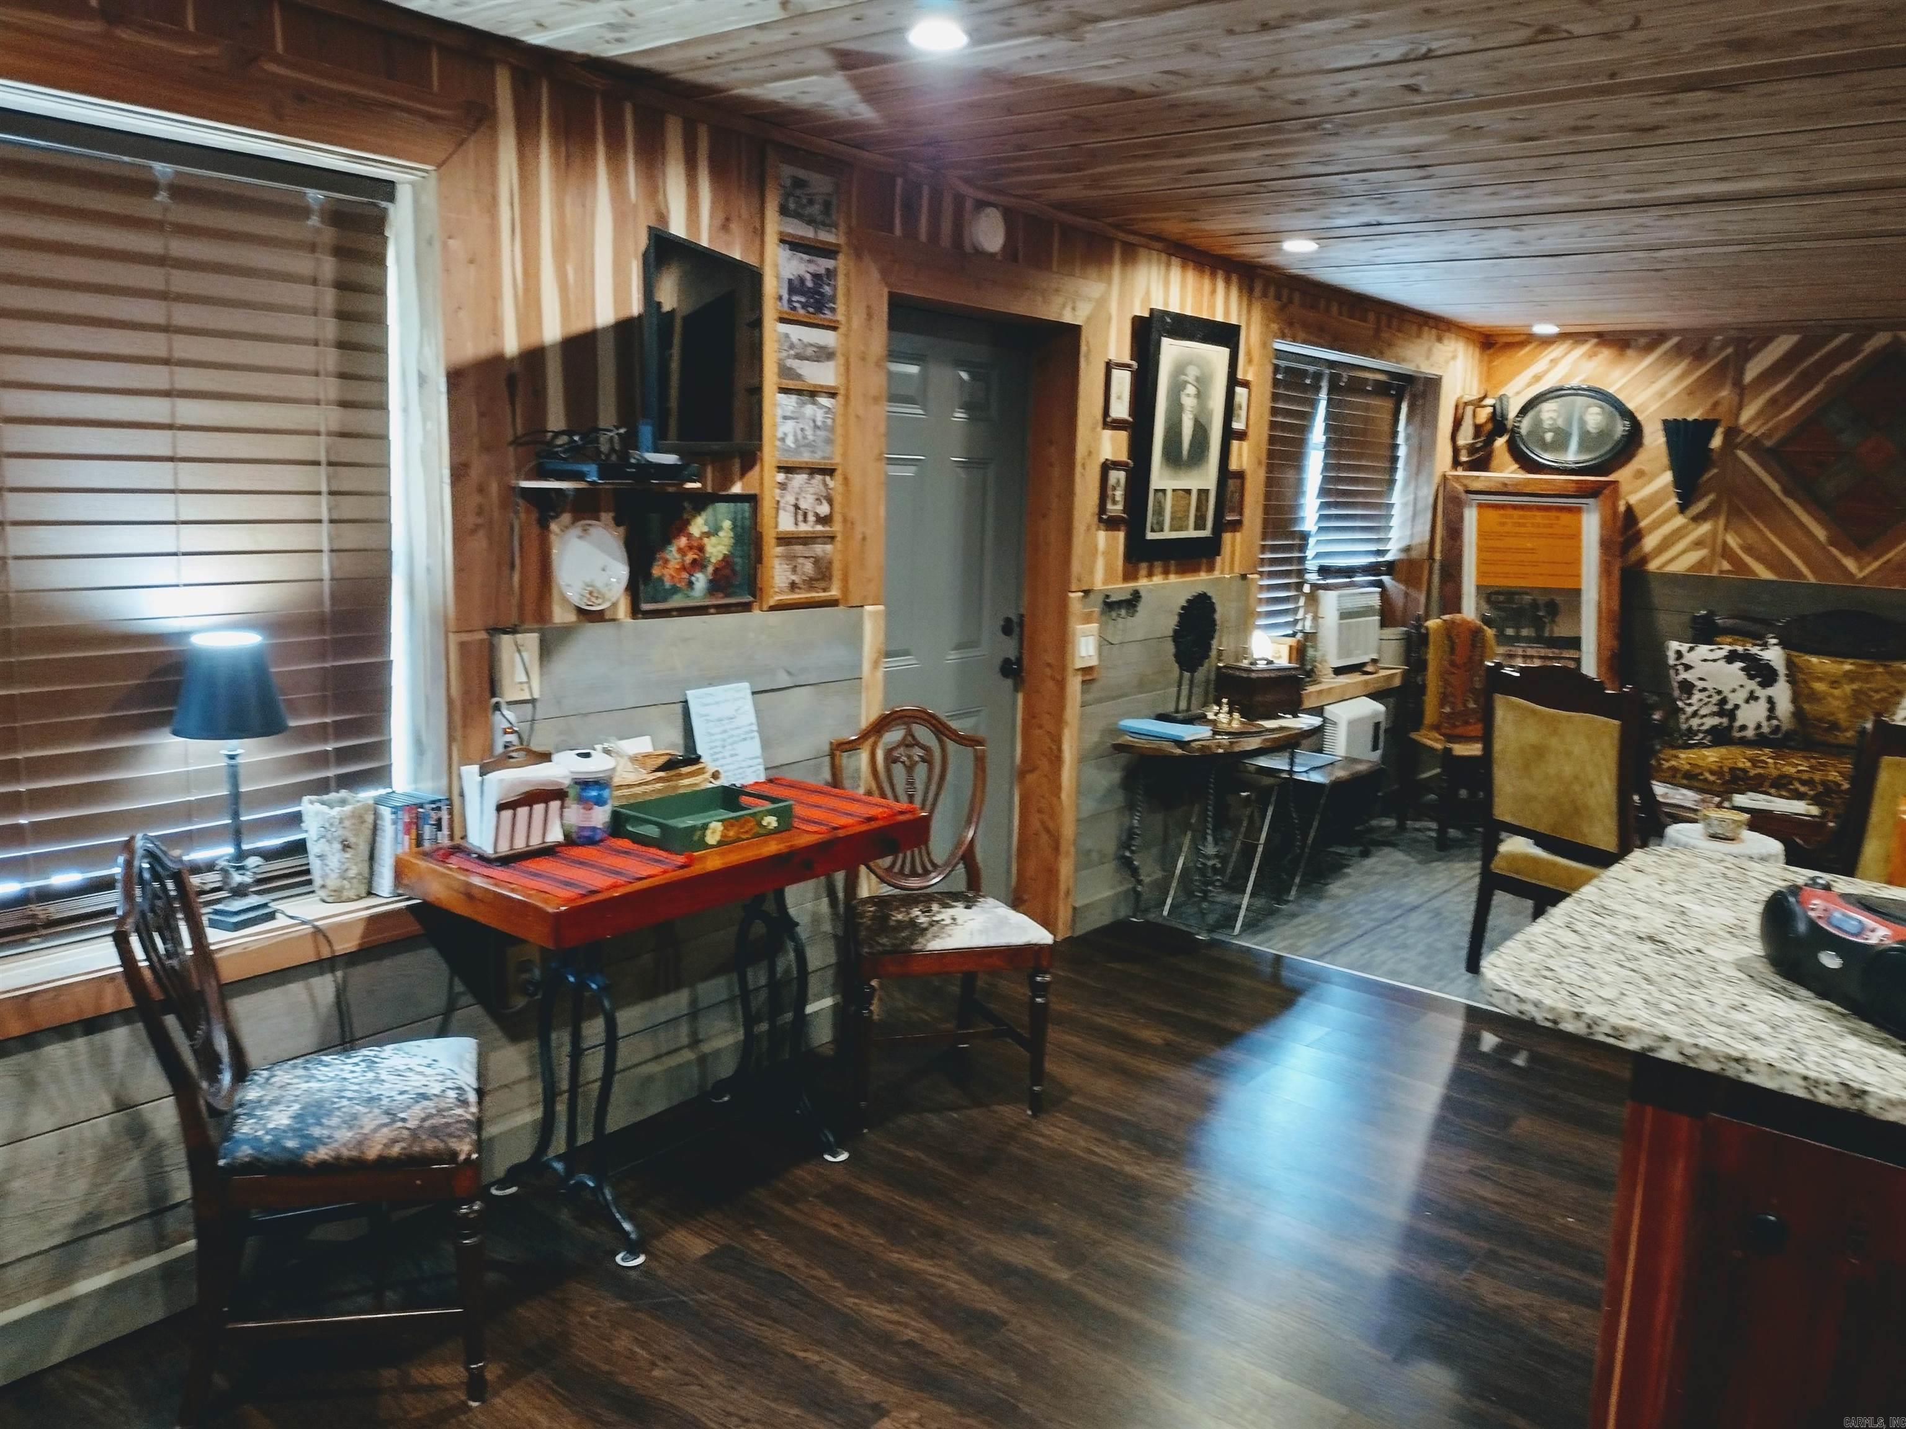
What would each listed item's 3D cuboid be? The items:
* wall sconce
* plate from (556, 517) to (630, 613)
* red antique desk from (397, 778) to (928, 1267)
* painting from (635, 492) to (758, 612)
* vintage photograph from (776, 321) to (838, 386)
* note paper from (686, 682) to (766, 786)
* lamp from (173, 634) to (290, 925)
[{"bbox_3d":[3.425,-1.152,6.927,0.250,0.435,0.130,9,12,37],"label":"wall sconce"},{"bbox_3d":[-0.785,-0.325,3.257,0.025,0.205,0.207,9,12,37],"label":"plate"},{"bbox_3d":[-0.605,0.648,3.259,0.547,0.787,1.045,9,12,37],"label":"red antique desk"},{"bbox_3d":[-0.610,-0.378,3.492,0.030,0.283,0.387,9,12,37],"label":"painting"},{"bbox_3d":[-0.365,-0.895,3.707,0.018,0.143,0.216,9,12,37],"label":"vintage photograph"},{"bbox_3d":[-0.547,0.056,3.626,0.012,0.255,0.205,-2,11,39],"label":"note paper"},{"bbox_3d":[-1.342,0.130,2.786,0.215,0.545,0.215,9,12,37],"label":"lamp"}]

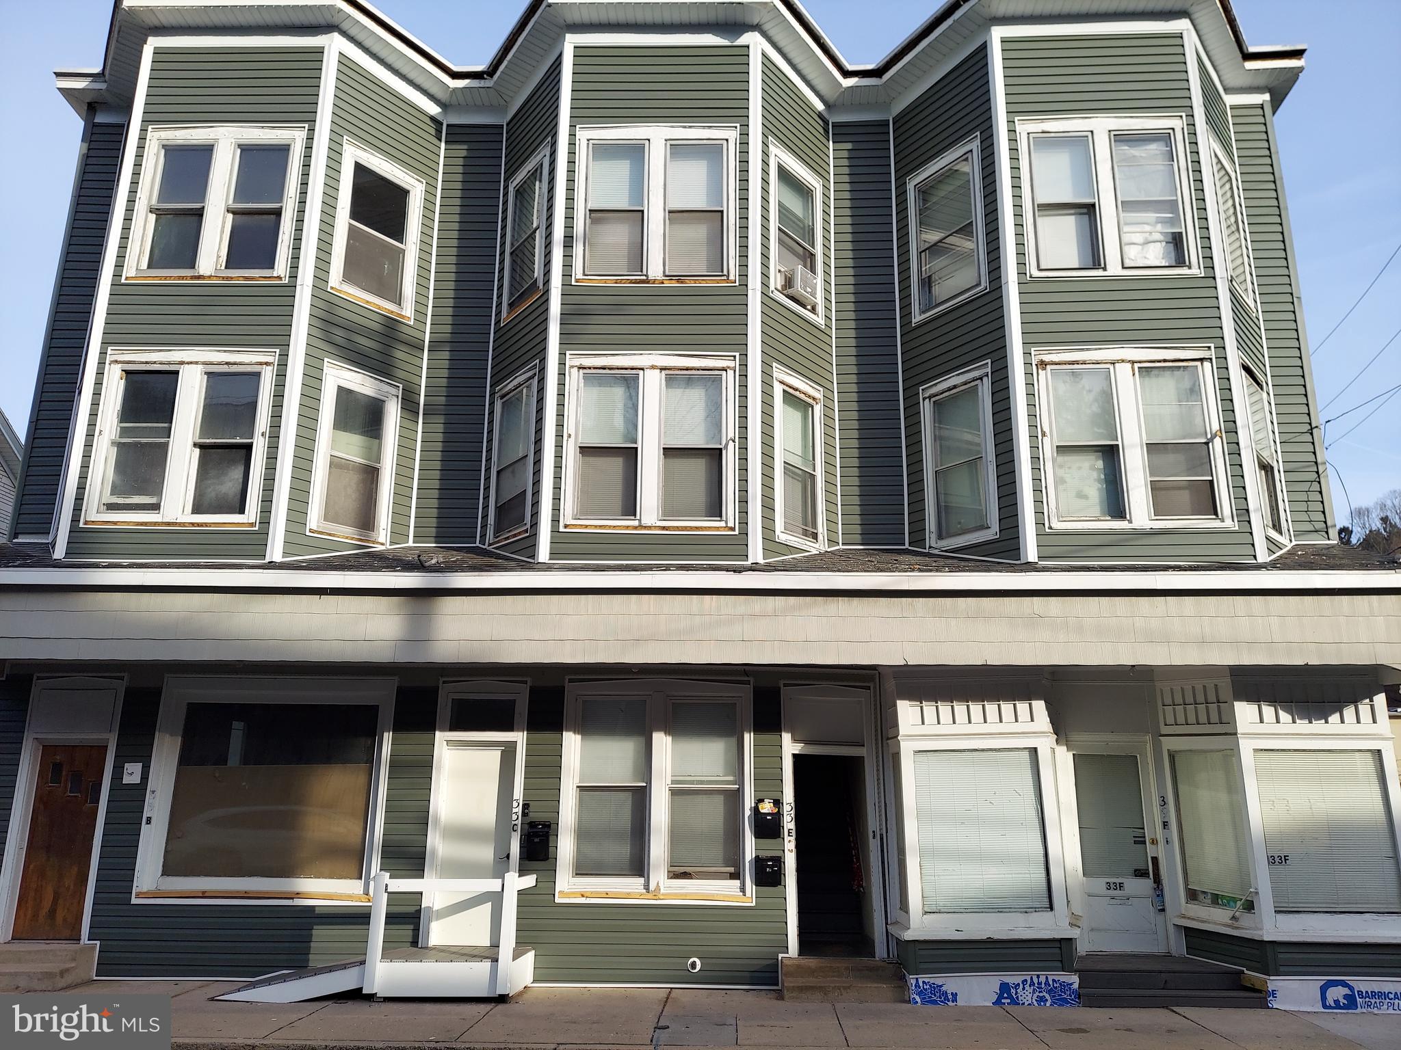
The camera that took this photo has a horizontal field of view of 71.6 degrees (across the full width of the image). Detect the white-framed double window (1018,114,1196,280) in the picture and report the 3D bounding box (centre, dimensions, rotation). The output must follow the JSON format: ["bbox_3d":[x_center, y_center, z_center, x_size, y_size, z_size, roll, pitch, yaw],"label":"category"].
[{"bbox_3d":[4.498,-3.631,10.780,1.830,1.970,0.120,0,-14,1],"label":"white-framed double window"}]

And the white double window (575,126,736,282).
[{"bbox_3d":[-0.485,-3.576,10.891,1.810,1.970,0.120,0,-14,1],"label":"white double window"}]

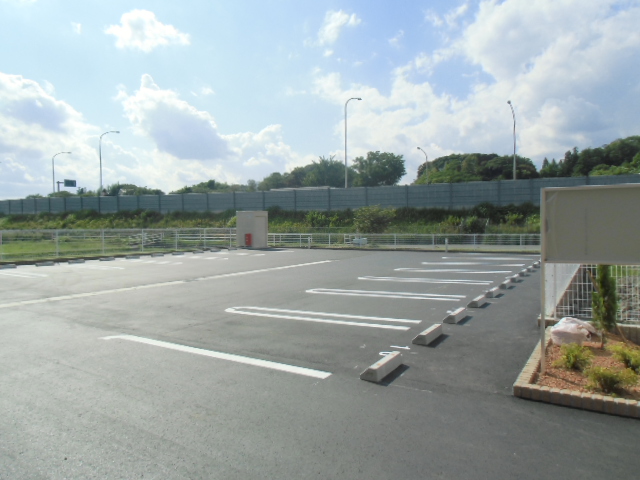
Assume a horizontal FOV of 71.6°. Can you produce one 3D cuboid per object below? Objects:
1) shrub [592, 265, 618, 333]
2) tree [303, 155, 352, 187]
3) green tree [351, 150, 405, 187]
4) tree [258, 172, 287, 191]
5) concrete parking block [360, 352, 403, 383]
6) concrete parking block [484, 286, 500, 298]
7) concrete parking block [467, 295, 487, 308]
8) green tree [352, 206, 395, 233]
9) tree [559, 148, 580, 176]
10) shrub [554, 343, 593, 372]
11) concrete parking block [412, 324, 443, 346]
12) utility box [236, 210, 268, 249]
[{"bbox_3d":[3.123,0.482,4.849,0.270,1.120,0.270,-1,2,0],"label":"shrub"},{"bbox_3d":[1.459,-9.919,82.162,9.000,11.400,9.000,-1,2,0],"label":"tree"},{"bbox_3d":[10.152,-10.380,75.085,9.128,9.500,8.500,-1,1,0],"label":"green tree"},{"bbox_3d":[-10.635,-11.714,100.063,6.311,7.000,6.500,-1,1,0],"label":"tree"},{"bbox_3d":[0.598,1.199,4.262,0.175,0.120,0.600,-1,1,32],"label":"concrete parking block"},{"bbox_3d":[3.381,1.026,8.692,0.175,0.120,0.600,-1,1,32],"label":"concrete parking block"},{"bbox_3d":[2.657,1.035,7.483,0.180,0.117,0.588,0,2,32],"label":"concrete parking block"},{"bbox_3d":[3.970,-1.414,32.533,3.000,2.300,2.700,-1,2,0],"label":"green tree"},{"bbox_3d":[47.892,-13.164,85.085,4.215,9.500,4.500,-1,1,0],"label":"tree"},{"bbox_3d":[2.283,0.997,3.983,0.359,0.270,0.370,-1,1,0],"label":"shrub"},{"bbox_3d":[1.327,1.154,5.421,0.175,0.120,0.600,-1,1,32],"label":"concrete parking block"},{"bbox_3d":[-4.499,-0.671,29.794,1.540,2.370,1.460,0,2,32],"label":"utility box"}]

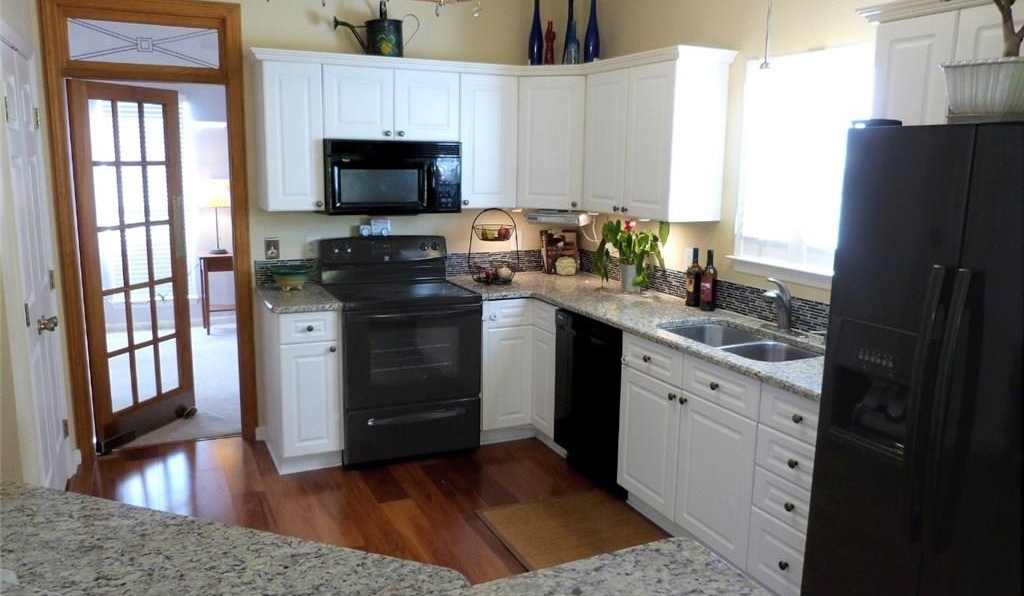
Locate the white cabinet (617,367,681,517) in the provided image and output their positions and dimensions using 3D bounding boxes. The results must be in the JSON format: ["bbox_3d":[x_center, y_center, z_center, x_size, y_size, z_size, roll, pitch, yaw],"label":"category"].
[{"bbox_3d":[0.878,0.616,3.422,0.614,0.585,0.443,-4,11,-25],"label":"white cabinet"}]

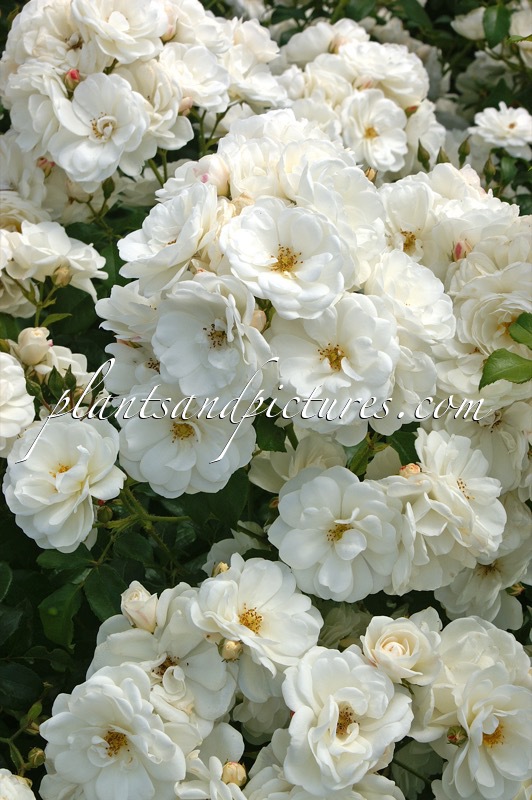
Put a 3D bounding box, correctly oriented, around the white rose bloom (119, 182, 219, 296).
[{"bbox_3d":[-0.057,-0.095,1.180,0.068,0.040,0.066,-51,45,0],"label":"white rose bloom"}]

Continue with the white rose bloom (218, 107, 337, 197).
[{"bbox_3d":[0.006,-0.160,1.310,0.078,0.055,0.062,0,60,0],"label":"white rose bloom"}]

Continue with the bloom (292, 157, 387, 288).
[{"bbox_3d":[0.040,-0.100,1.120,0.062,0.042,0.072,0,63,-24],"label":"bloom"}]

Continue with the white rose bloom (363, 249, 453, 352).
[{"bbox_3d":[0.088,-0.062,1.230,0.060,0.048,0.065,-18,73,-33],"label":"white rose bloom"}]

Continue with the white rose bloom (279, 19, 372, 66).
[{"bbox_3d":[0.047,-0.283,1.600,0.070,0.045,0.062,0,32,0],"label":"white rose bloom"}]

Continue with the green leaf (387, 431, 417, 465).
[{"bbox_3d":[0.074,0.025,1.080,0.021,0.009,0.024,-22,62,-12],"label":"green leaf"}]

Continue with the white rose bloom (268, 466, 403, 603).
[{"bbox_3d":[0.036,0.070,1.040,0.069,0.069,0.036,1,-17,2],"label":"white rose bloom"}]

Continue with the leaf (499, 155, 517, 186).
[{"bbox_3d":[0.155,-0.147,1.280,0.013,0.008,0.023,3,69,1],"label":"leaf"}]

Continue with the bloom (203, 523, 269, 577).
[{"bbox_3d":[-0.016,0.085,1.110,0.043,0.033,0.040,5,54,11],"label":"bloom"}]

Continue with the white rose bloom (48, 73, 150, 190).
[{"bbox_3d":[-0.117,-0.188,1.400,0.072,0.082,0.045,0,-12,0],"label":"white rose bloom"}]

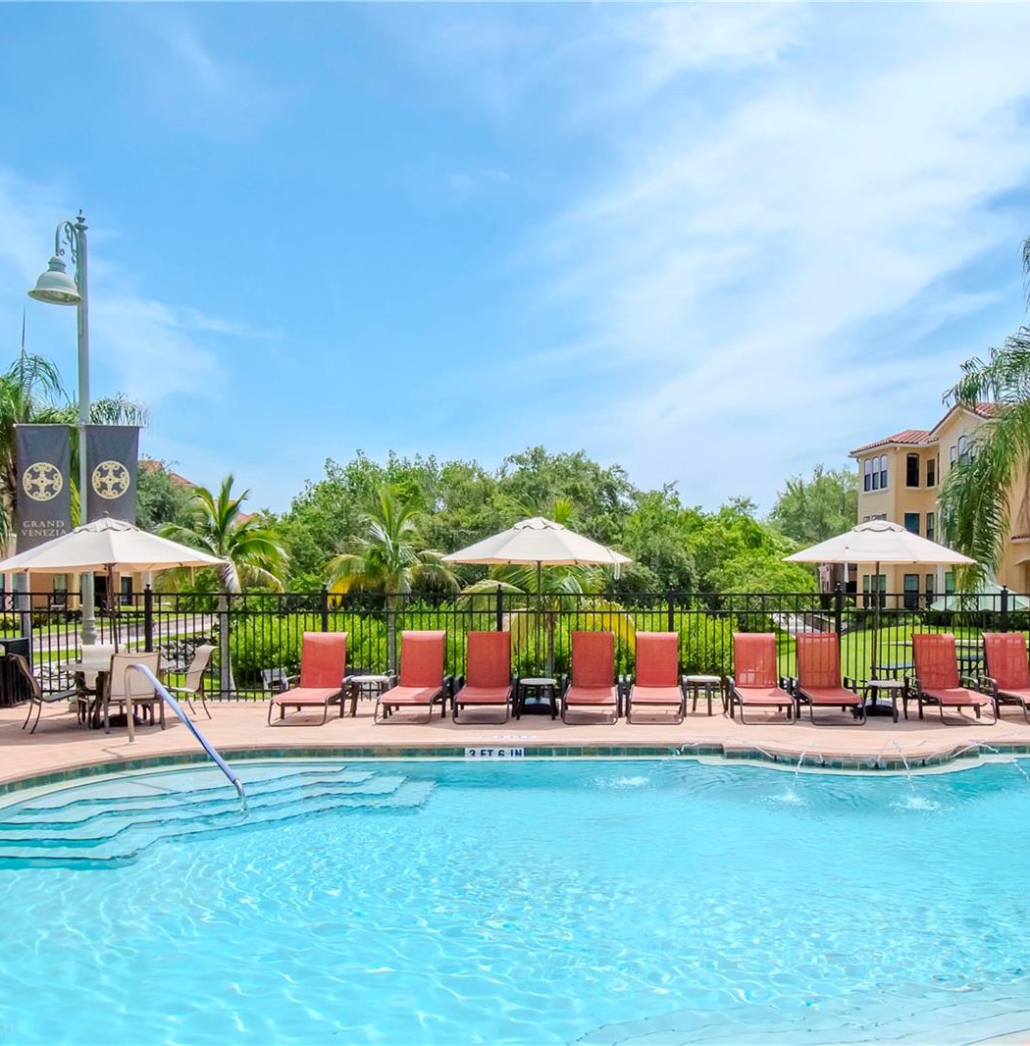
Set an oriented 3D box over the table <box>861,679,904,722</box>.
[{"bbox_3d":[4.550,2.182,11.264,0.480,0.440,0.480,0,-2,0],"label":"table"}]

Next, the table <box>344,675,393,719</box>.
[{"bbox_3d":[-1.840,2.203,11.614,0.480,0.440,0.480,0,-2,0],"label":"table"}]

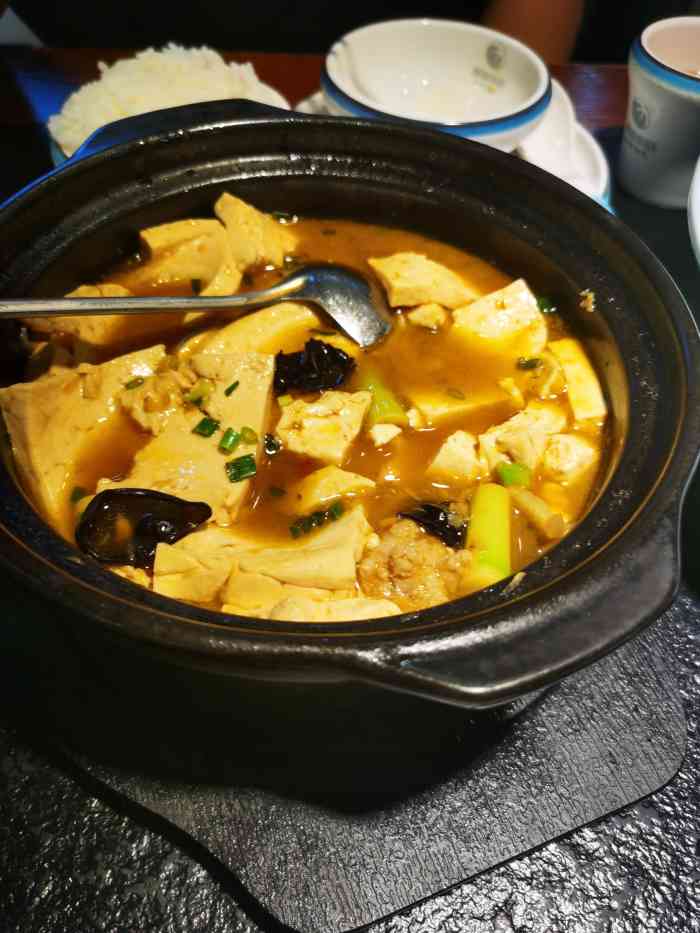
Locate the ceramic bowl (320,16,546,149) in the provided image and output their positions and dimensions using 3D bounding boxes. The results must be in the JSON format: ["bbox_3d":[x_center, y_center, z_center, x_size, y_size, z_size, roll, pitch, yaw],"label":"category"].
[{"bbox_3d":[0.046,-0.192,0.400,0.117,0.053,0.117,2,53,0],"label":"ceramic bowl"}]

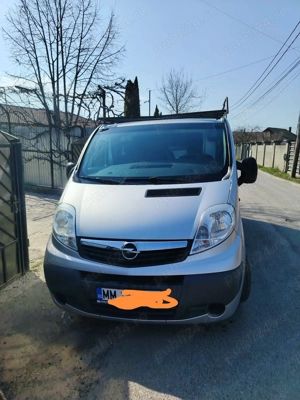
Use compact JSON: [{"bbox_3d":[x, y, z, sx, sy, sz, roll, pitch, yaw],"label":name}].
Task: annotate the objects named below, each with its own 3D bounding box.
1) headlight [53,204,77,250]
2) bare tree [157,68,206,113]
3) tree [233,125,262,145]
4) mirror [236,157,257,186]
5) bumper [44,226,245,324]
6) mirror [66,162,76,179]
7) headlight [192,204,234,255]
[{"bbox_3d":[-0.734,0.217,2.461,0.385,0.325,0.440,1,9,10],"label":"headlight"},{"bbox_3d":[2.635,-7.136,24.724,4.400,8.614,4.400,-1,10,0],"label":"bare tree"},{"bbox_3d":[12.704,-7.413,36.407,4.000,4.848,4.000,-1,10,0],"label":"tree"},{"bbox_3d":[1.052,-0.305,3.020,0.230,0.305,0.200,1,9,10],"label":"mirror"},{"bbox_3d":[-0.113,0.607,2.286,1.770,0.630,0.480,1,9,10],"label":"bumper"},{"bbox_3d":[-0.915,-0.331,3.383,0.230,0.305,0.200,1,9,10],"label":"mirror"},{"bbox_3d":[0.539,0.234,2.226,0.385,0.325,0.440,1,9,10],"label":"headlight"}]

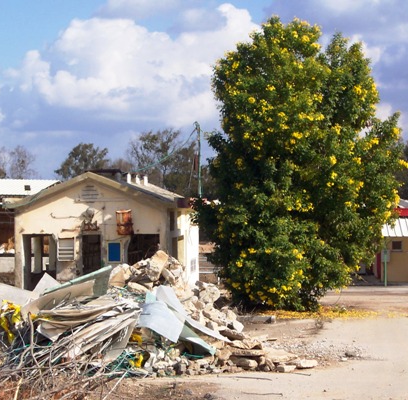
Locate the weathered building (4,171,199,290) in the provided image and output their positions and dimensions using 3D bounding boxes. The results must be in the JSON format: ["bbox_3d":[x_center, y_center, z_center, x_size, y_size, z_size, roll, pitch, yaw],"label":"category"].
[{"bbox_3d":[-3.915,1.274,60.053,6.800,4.700,6.200,0,-2,9],"label":"weathered building"}]

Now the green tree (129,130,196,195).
[{"bbox_3d":[-3.209,-0.031,112.065,5.286,10.813,5.286,0,-2,0],"label":"green tree"}]

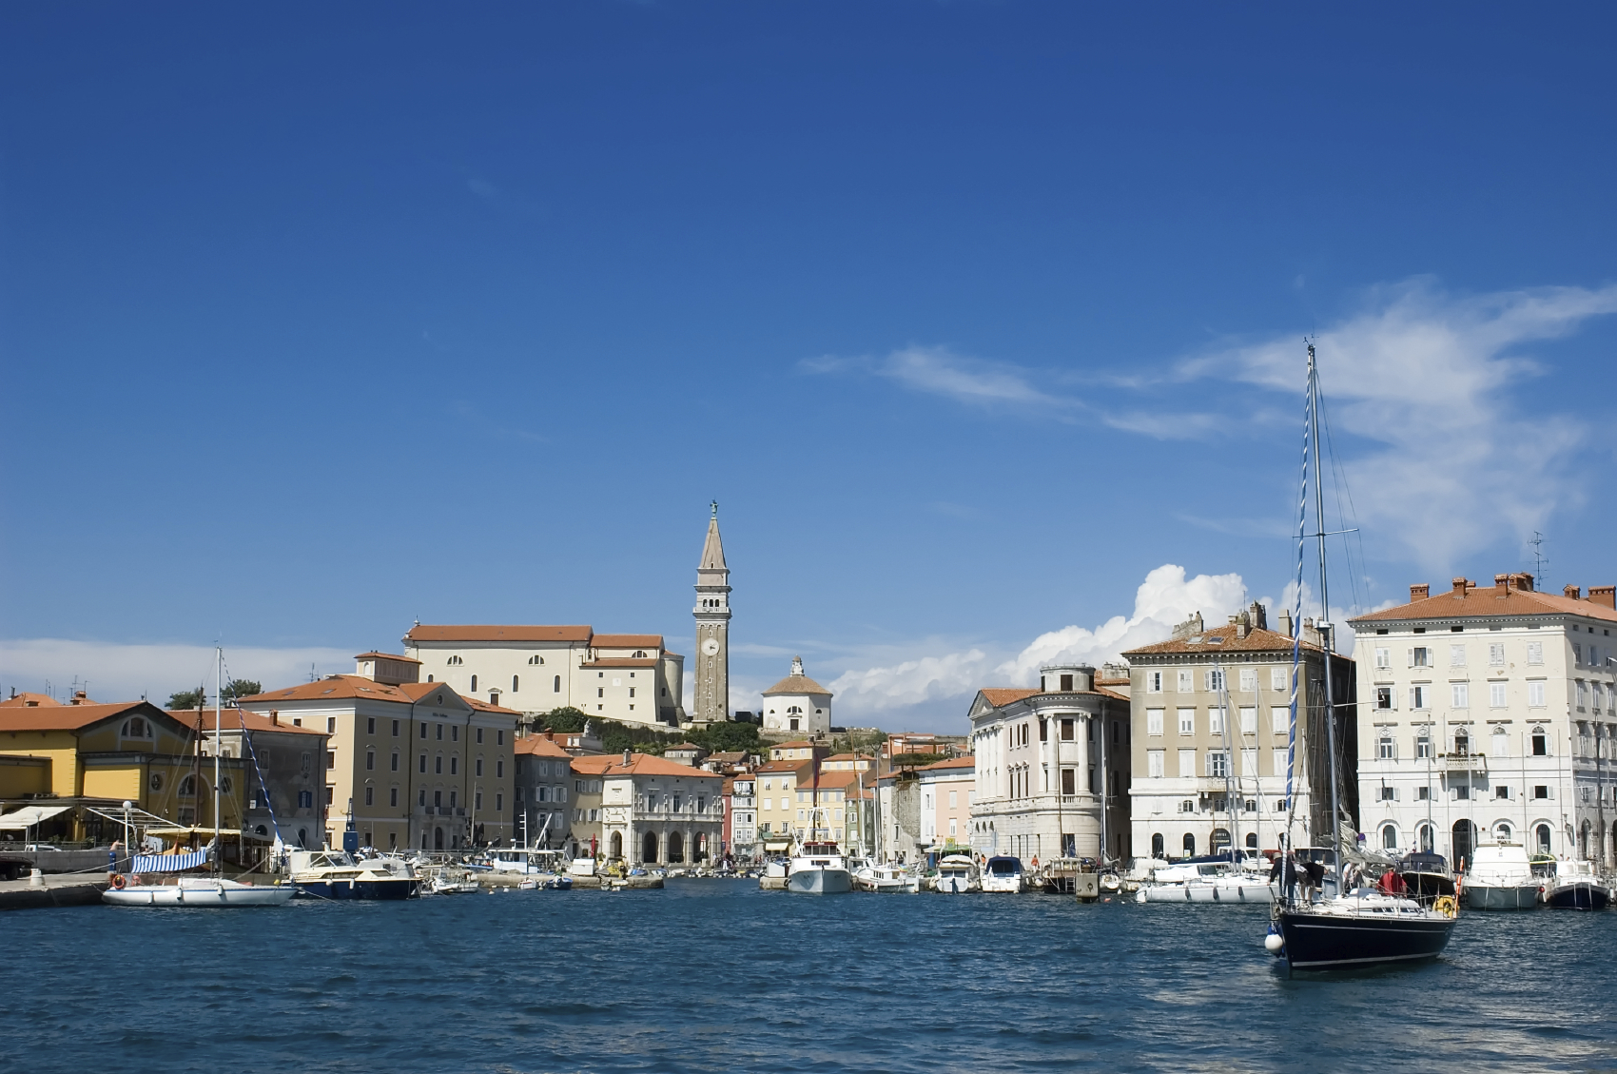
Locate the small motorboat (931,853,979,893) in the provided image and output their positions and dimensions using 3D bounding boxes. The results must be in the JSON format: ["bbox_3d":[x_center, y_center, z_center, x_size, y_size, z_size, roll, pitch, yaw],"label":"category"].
[{"bbox_3d":[11.943,26.582,163.479,2.800,2.988,6.800,-2,-9,11],"label":"small motorboat"}]

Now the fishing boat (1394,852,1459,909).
[{"bbox_3d":[37.496,20.632,124.536,3.300,3.334,9.500,-4,-9,25],"label":"fishing boat"}]

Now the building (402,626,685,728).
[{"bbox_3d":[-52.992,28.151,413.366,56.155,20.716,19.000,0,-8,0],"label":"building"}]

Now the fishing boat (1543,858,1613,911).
[{"bbox_3d":[43.665,19.645,117.343,3.100,2.900,8.400,-3,-9,18],"label":"fishing boat"}]

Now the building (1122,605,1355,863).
[{"bbox_3d":[39.101,18.985,191.299,16.000,24.000,14.500,-3,-9,20],"label":"building"}]

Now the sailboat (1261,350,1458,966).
[{"bbox_3d":[15.893,3.434,61.718,3.800,18.200,12.000,-5,-10,32],"label":"sailboat"}]

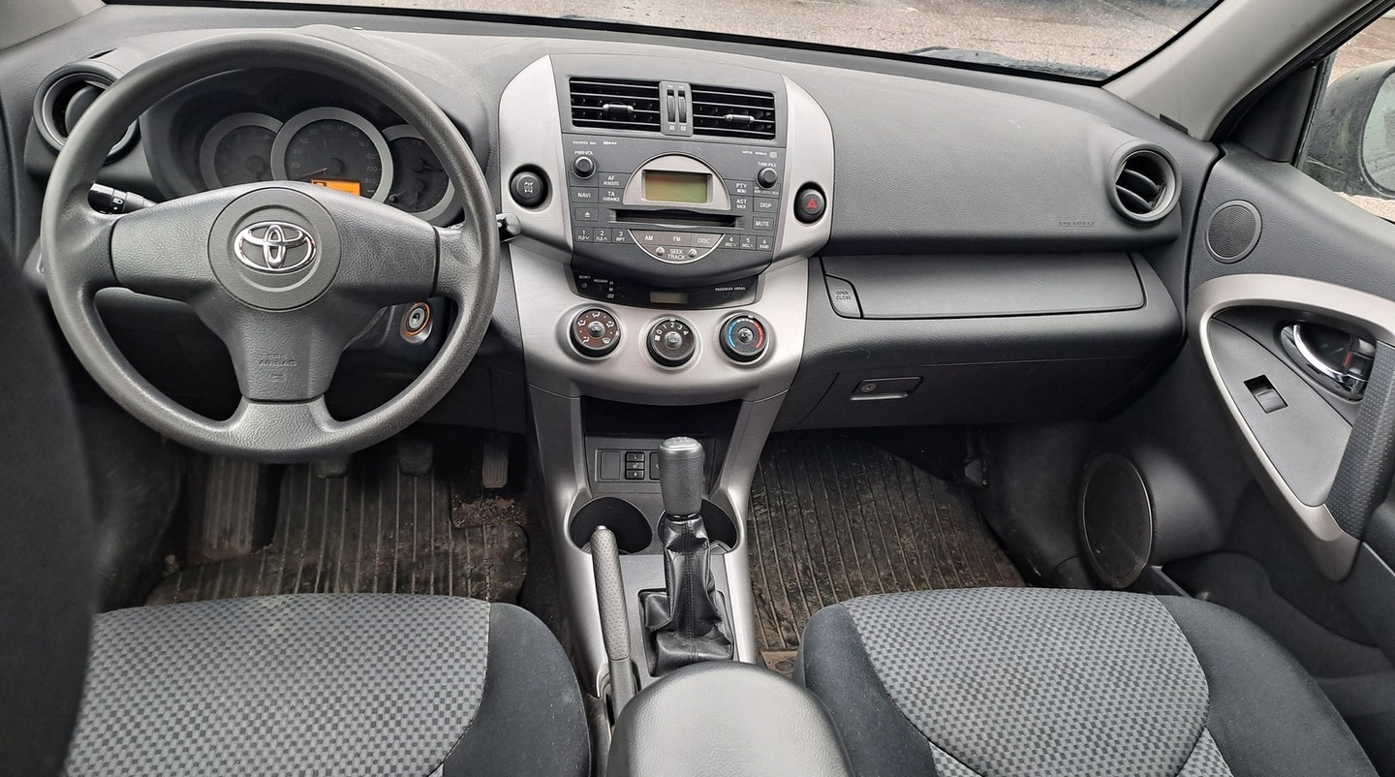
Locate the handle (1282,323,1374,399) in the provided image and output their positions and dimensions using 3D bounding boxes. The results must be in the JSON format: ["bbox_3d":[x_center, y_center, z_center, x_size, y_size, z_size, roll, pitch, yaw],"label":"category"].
[{"bbox_3d":[0.670,-0.027,1.030,0.037,0.057,0.110,-2,33,-15],"label":"handle"}]

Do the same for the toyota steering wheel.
[{"bbox_3d":[-0.368,-0.122,0.866,0.376,0.376,0.095,0,4,-11],"label":"toyota steering wheel"}]

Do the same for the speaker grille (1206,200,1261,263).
[{"bbox_3d":[0.642,-0.188,1.160,0.013,0.077,0.077,3,31,-23],"label":"speaker grille"}]

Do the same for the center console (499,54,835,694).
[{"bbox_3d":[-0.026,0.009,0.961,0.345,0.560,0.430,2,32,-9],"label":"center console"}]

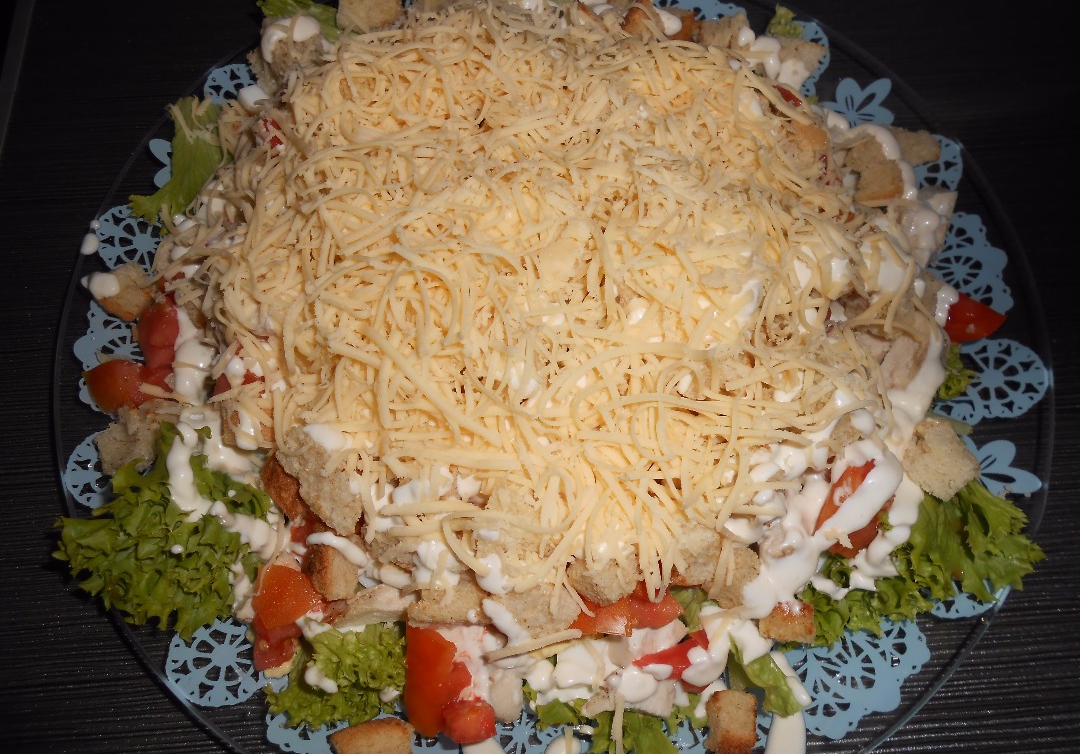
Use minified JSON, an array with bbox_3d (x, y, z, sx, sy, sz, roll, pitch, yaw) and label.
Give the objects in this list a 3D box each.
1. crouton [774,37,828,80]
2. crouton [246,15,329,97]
[{"bbox_3d":[0.094,-0.116,0.294,0.015,0.009,0.011,18,76,19],"label":"crouton"},{"bbox_3d":[-0.089,-0.114,0.287,0.022,0.017,0.018,13,68,-8],"label":"crouton"}]

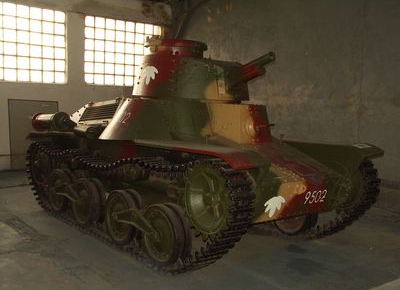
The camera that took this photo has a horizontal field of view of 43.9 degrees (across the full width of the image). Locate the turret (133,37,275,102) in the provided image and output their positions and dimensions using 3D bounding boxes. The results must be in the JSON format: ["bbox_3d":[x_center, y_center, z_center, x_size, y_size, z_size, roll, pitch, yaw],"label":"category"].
[{"bbox_3d":[0.072,-0.869,5.639,1.313,0.706,1.970,-4,8,-41],"label":"turret"}]

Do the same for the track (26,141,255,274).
[{"bbox_3d":[-1.027,0.490,5.545,0.274,1.127,4.361,-3,8,-38],"label":"track"}]

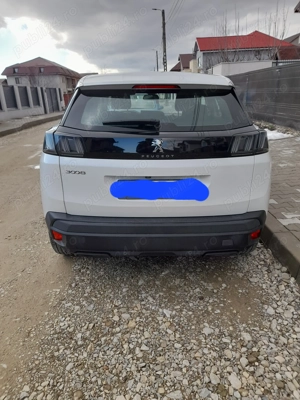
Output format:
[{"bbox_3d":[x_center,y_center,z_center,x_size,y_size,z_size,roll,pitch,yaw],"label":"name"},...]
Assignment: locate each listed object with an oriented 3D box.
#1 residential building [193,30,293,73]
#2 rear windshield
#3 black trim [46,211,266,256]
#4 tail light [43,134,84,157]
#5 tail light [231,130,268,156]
[{"bbox_3d":[11.477,-18.406,38.972,12.000,7.800,8.500,-2,21,3],"label":"residential building"},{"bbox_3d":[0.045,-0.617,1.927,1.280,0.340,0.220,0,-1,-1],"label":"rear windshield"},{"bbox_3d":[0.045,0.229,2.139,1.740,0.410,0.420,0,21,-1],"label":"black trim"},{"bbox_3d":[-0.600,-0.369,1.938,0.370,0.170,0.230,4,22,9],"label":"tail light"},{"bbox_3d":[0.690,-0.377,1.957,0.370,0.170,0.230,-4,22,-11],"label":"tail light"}]

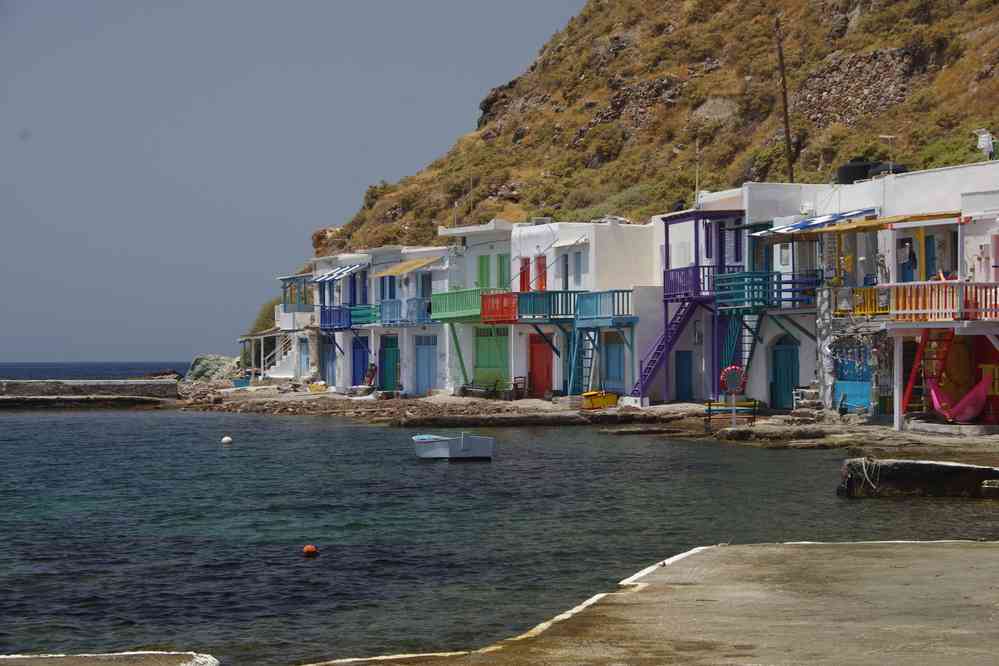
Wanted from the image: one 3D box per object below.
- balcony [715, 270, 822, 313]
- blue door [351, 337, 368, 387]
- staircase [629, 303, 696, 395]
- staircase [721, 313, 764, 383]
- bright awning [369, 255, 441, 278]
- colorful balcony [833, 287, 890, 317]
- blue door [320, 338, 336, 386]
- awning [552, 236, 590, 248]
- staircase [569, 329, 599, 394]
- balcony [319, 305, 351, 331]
[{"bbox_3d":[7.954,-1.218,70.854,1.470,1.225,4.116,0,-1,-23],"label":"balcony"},{"bbox_3d":[-6.125,1.251,106.000,0.120,2.200,2.200,0,-1,-22],"label":"blue door"},{"bbox_3d":[5.353,0.539,78.800,2.000,3.050,0.800,0,-1,-24],"label":"staircase"},{"bbox_3d":[7.201,0.622,71.540,0.980,2.450,0.980,0,-1,-23],"label":"staircase"},{"bbox_3d":[-3.679,-2.631,95.500,1.700,0.800,3.000,0,-1,-24],"label":"bright awning"},{"bbox_3d":[9.747,-0.848,65.000,0.120,0.780,2.800,0,-1,-24],"label":"colorful balcony"},{"bbox_3d":[-7.844,1.330,110.740,0.150,2.205,1.568,0,-1,-26],"label":"blue door"},{"bbox_3d":[2.462,-3.138,83.700,0.620,0.380,2.200,0,-1,-22],"label":"awning"},{"bbox_3d":[3.018,1.042,86.730,0.882,2.401,0.931,0,-1,-24],"label":"staircase"},{"bbox_3d":[-7.157,-0.667,106.000,0.950,1.080,2.500,0,-1,-22],"label":"balcony"}]

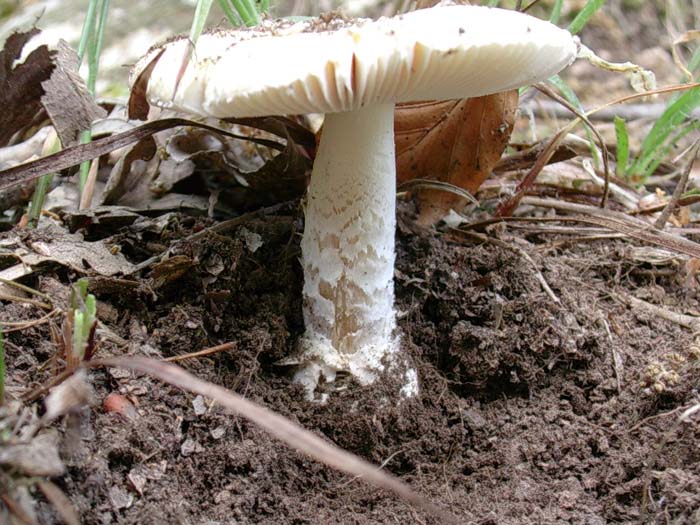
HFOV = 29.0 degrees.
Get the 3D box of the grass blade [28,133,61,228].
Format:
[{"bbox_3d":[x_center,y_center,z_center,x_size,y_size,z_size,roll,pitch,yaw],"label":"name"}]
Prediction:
[{"bbox_3d":[-0.098,-0.027,0.435,0.005,0.031,0.004,14,18,-7],"label":"grass blade"}]

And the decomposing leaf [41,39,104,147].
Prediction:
[{"bbox_3d":[-0.091,-0.056,0.445,0.021,0.034,0.010,-6,12,-5],"label":"decomposing leaf"}]

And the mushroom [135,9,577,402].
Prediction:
[{"bbox_3d":[0.002,-0.017,0.390,0.126,0.113,0.120,0,12,0],"label":"mushroom"}]

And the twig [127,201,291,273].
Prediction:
[{"bbox_3d":[-0.043,-0.008,0.422,0.062,0.005,0.005,-24,24,-34],"label":"twig"}]

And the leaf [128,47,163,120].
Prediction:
[{"bbox_3d":[-0.057,-0.050,0.380,0.007,0.020,0.006,18,0,-18],"label":"leaf"}]

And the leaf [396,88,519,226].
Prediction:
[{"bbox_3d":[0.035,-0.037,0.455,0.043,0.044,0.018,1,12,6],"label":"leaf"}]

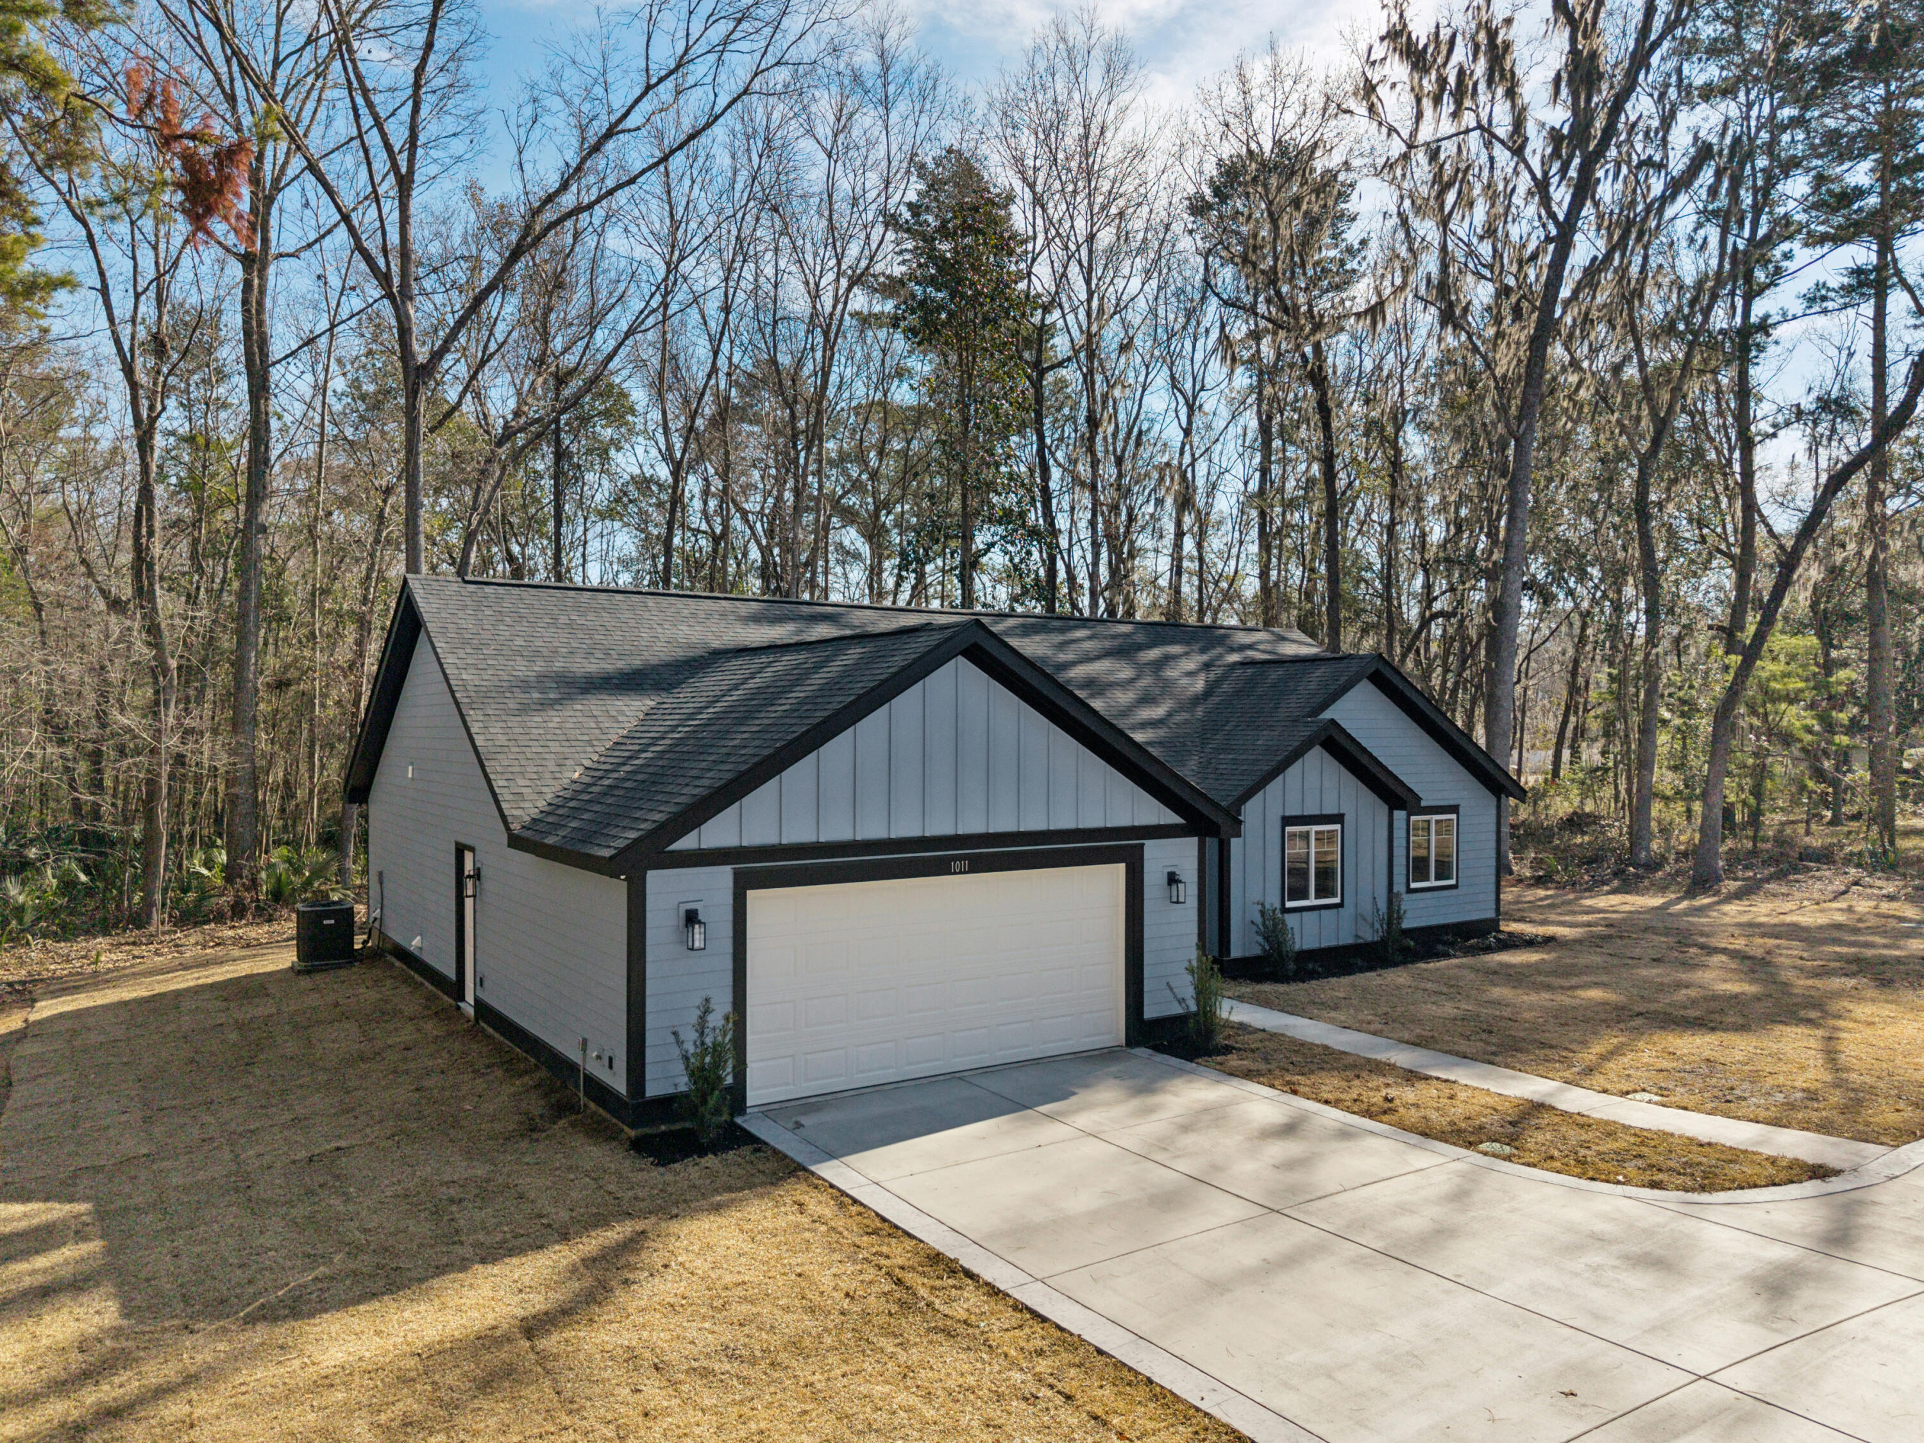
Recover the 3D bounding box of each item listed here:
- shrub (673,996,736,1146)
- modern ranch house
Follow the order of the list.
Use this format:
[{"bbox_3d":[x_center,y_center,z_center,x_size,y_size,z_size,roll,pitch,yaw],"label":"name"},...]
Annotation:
[{"bbox_3d":[-2.336,3.139,12.088,0.580,1.310,0.580,0,0,0],"label":"shrub"},{"bbox_3d":[0.584,0.913,22.484,18.044,5.918,14.099,0,-1,-33],"label":"modern ranch house"}]

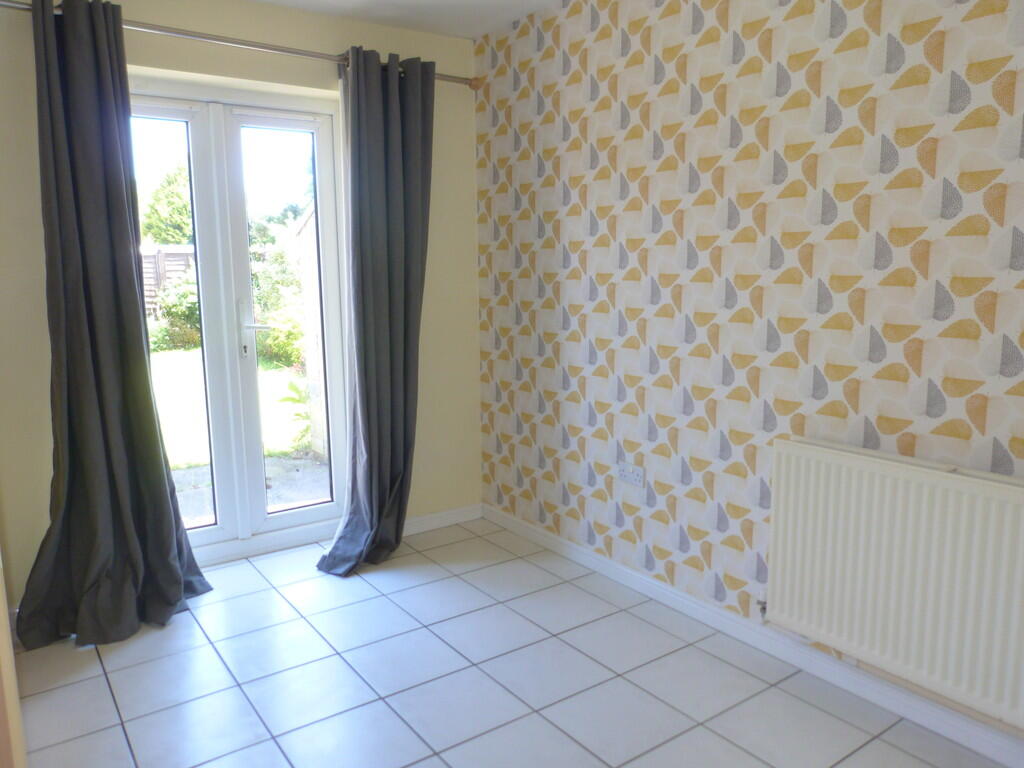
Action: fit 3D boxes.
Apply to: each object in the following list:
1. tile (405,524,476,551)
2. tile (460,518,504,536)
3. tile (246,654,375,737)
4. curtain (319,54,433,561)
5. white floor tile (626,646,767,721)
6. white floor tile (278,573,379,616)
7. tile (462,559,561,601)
[{"bbox_3d":[-0.365,0.765,3.643,0.332,0.010,0.221,-6,10,-35],"label":"tile"},{"bbox_3d":[-0.166,0.742,3.784,0.151,0.010,0.221,-6,10,-35],"label":"tile"},{"bbox_3d":[-0.628,0.961,2.300,0.332,0.010,0.332,-6,10,-35],"label":"tile"},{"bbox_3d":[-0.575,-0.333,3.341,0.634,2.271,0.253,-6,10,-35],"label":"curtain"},{"bbox_3d":[0.582,0.950,2.353,0.334,0.012,0.334,-6,10,-35],"label":"white floor tile"},{"bbox_3d":[-0.751,0.864,3.052,0.334,0.012,0.334,-6,10,-35],"label":"white floor tile"},{"bbox_3d":[-0.006,0.832,3.148,0.332,0.010,0.332,-6,10,-35],"label":"tile"}]

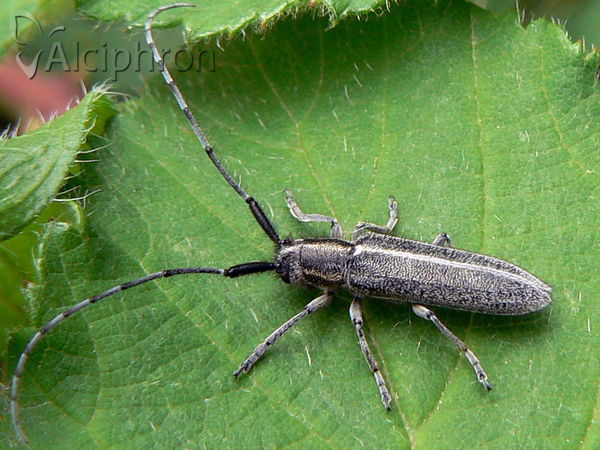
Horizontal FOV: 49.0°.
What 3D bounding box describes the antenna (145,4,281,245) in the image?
[{"bbox_3d":[-0.004,-0.005,0.028,0.003,0.002,0.013,-17,62,-10],"label":"antenna"}]

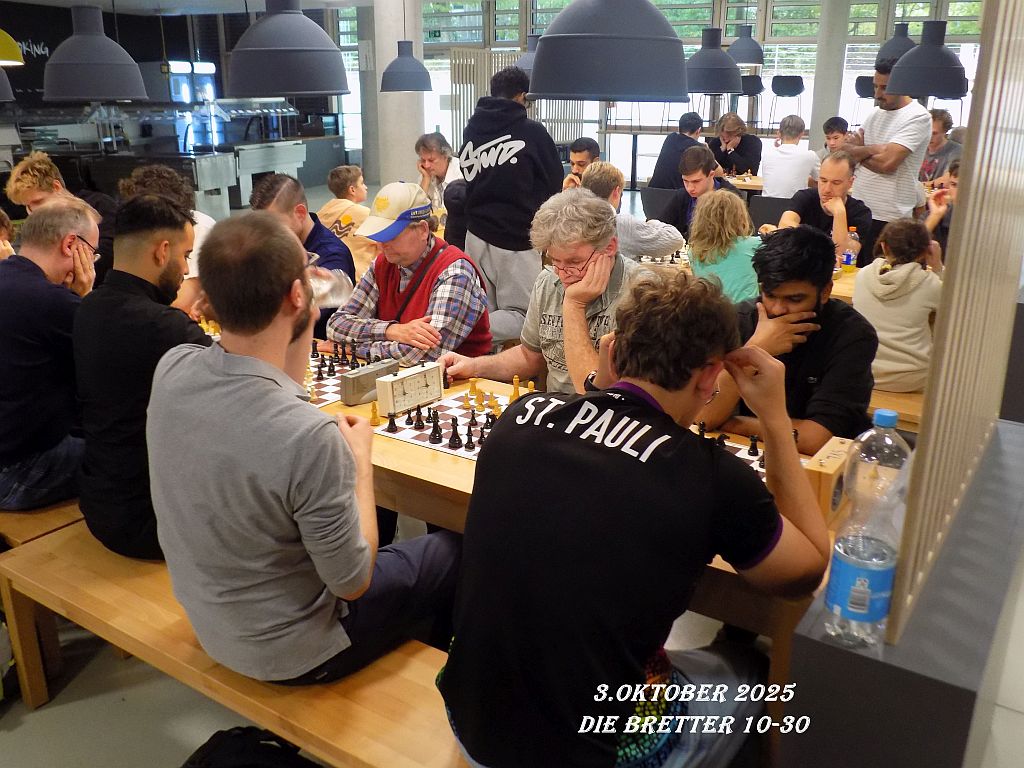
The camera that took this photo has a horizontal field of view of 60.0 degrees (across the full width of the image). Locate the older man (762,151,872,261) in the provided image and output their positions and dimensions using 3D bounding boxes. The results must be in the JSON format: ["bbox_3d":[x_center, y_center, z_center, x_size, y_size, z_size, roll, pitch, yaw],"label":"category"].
[{"bbox_3d":[1.788,-0.648,5.161,0.570,1.330,0.720,12,22,33],"label":"older man"}]

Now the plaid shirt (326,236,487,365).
[{"bbox_3d":[-0.372,-0.269,3.297,0.530,0.520,0.460,12,22,33],"label":"plaid shirt"}]

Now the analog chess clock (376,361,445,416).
[{"bbox_3d":[-0.308,0.013,2.716,0.058,0.122,0.207,13,22,34],"label":"analog chess clock"}]

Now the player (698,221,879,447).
[{"bbox_3d":[0.758,0.181,2.666,0.540,1.310,0.700,12,22,33],"label":"player"}]

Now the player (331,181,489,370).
[{"bbox_3d":[-0.364,-0.035,3.170,0.640,1.332,0.700,12,22,32],"label":"player"}]

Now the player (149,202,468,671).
[{"bbox_3d":[-0.387,0.309,2.106,0.530,1.420,0.760,12,22,33],"label":"player"}]

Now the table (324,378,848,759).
[{"bbox_3d":[-0.079,0.475,2.559,2.050,0.745,0.716,12,22,32],"label":"table"}]

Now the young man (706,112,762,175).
[{"bbox_3d":[2.232,-2.118,9.174,0.540,1.330,0.750,12,22,32],"label":"young man"}]

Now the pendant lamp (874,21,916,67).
[{"bbox_3d":[3.573,-3.114,8.179,0.400,0.370,0.400,12,22,32],"label":"pendant lamp"}]

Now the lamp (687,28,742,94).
[{"bbox_3d":[1.186,-1.934,5.304,0.395,0.355,0.395,0,18,0],"label":"lamp"}]

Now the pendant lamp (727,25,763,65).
[{"bbox_3d":[2.313,-3.363,8.804,0.395,0.355,0.395,0,18,0],"label":"pendant lamp"}]

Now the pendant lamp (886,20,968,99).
[{"bbox_3d":[2.251,-1.745,4.771,0.400,0.370,0.400,12,22,32],"label":"pendant lamp"}]

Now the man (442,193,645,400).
[{"bbox_3d":[0.128,0.065,2.830,0.620,1.356,0.680,8,20,23],"label":"man"}]

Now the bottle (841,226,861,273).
[{"bbox_3d":[1.764,-0.705,4.602,0.068,0.235,0.068,12,22,32],"label":"bottle"}]

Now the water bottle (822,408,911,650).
[{"bbox_3d":[0.500,0.206,1.244,0.088,0.335,0.088,12,22,32],"label":"water bottle"}]

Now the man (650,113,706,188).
[{"bbox_3d":[1.677,-1.876,8.403,0.520,1.330,0.780,12,22,32],"label":"man"}]

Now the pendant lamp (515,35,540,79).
[{"bbox_3d":[0.172,-2.209,6.104,0.395,0.355,0.395,0,18,0],"label":"pendant lamp"}]

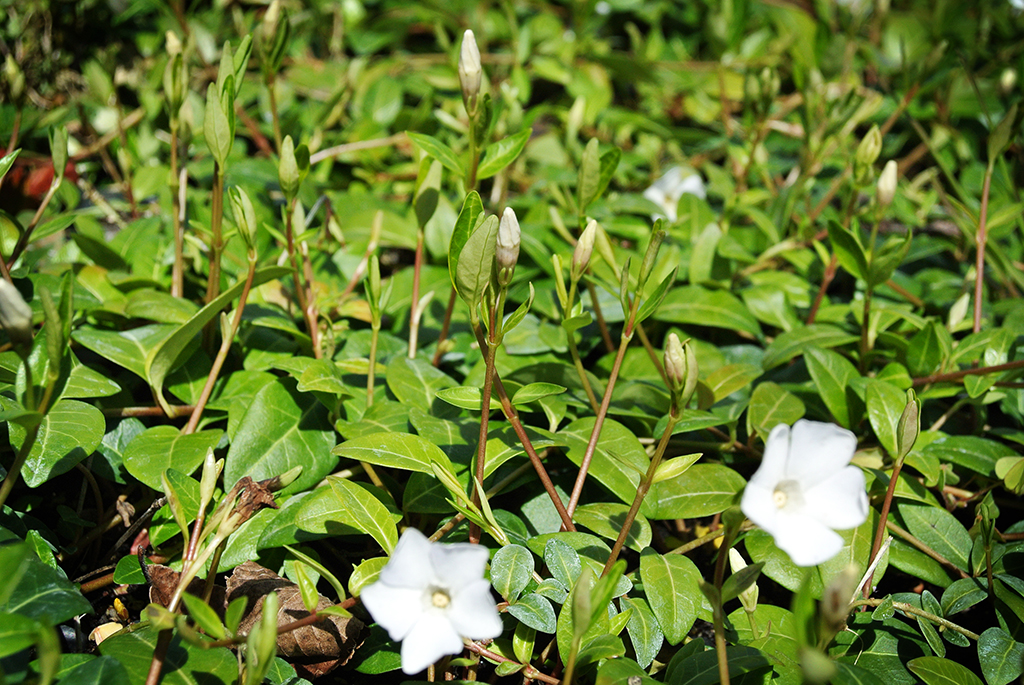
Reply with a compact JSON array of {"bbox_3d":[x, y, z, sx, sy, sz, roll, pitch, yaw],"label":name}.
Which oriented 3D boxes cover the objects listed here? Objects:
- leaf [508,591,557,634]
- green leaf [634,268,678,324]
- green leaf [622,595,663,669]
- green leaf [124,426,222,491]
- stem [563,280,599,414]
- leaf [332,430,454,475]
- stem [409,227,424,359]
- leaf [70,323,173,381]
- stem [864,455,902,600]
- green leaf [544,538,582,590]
[{"bbox_3d":[0.004,0.057,0.440,0.012,0.003,0.008,26,49,30],"label":"leaf"},{"bbox_3d":[0.033,-0.011,0.491,0.004,0.017,0.005,36,7,-14],"label":"green leaf"},{"bbox_3d":[0.027,0.060,0.435,0.007,0.003,0.018,-14,51,-4],"label":"green leaf"},{"bbox_3d":[-0.089,0.031,0.555,0.025,0.005,0.026,7,37,5],"label":"green leaf"},{"bbox_3d":[0.019,0.001,0.595,0.006,0.040,0.004,-10,15,2],"label":"stem"},{"bbox_3d":[-0.031,0.028,0.545,0.032,0.005,0.015,11,35,6],"label":"leaf"},{"bbox_3d":[-0.028,-0.014,0.615,0.002,0.041,0.002,4,14,-1],"label":"stem"},{"bbox_3d":[-0.109,0.003,0.590,0.037,0.006,0.017,23,41,40],"label":"leaf"},{"bbox_3d":[0.085,0.041,0.480,0.002,0.034,0.002,14,17,0],"label":"stem"},{"bbox_3d":[0.011,0.050,0.470,0.008,0.003,0.013,-17,62,-11],"label":"green leaf"}]

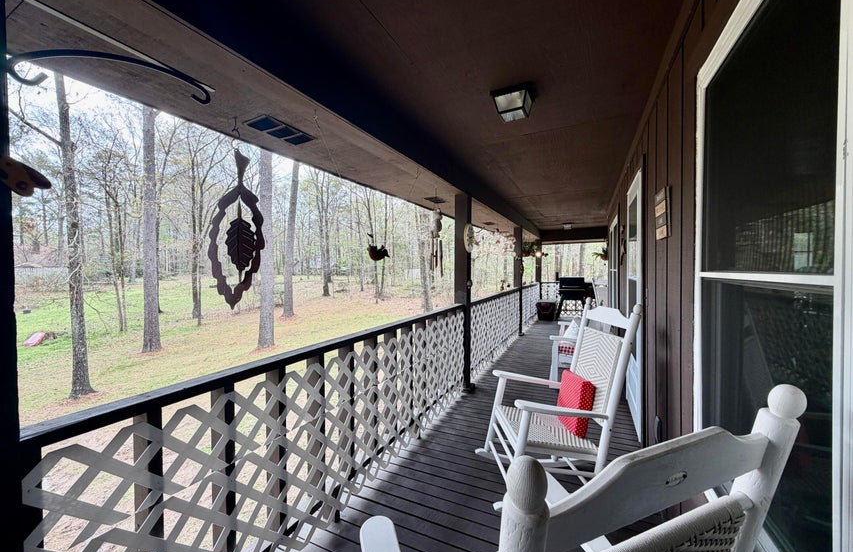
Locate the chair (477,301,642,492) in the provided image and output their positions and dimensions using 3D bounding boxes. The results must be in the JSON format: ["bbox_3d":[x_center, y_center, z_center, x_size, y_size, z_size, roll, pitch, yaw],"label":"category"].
[{"bbox_3d":[0.763,0.744,2.164,0.840,1.160,0.660,0,1,-1],"label":"chair"}]

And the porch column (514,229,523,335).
[{"bbox_3d":[1.929,0.113,7.262,0.150,2.260,0.150,0,1,26],"label":"porch column"}]

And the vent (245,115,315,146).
[{"bbox_3d":[-0.908,-0.909,2.168,0.215,0.020,0.410,0,1,26],"label":"vent"}]

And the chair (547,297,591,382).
[{"bbox_3d":[2.004,0.811,4.377,0.740,0.950,1.250,0,1,26],"label":"chair"}]

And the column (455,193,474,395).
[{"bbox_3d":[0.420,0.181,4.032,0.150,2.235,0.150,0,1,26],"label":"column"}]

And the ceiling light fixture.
[{"bbox_3d":[0.555,-1.073,2.173,0.250,0.130,0.250,0,1,26],"label":"ceiling light fixture"}]

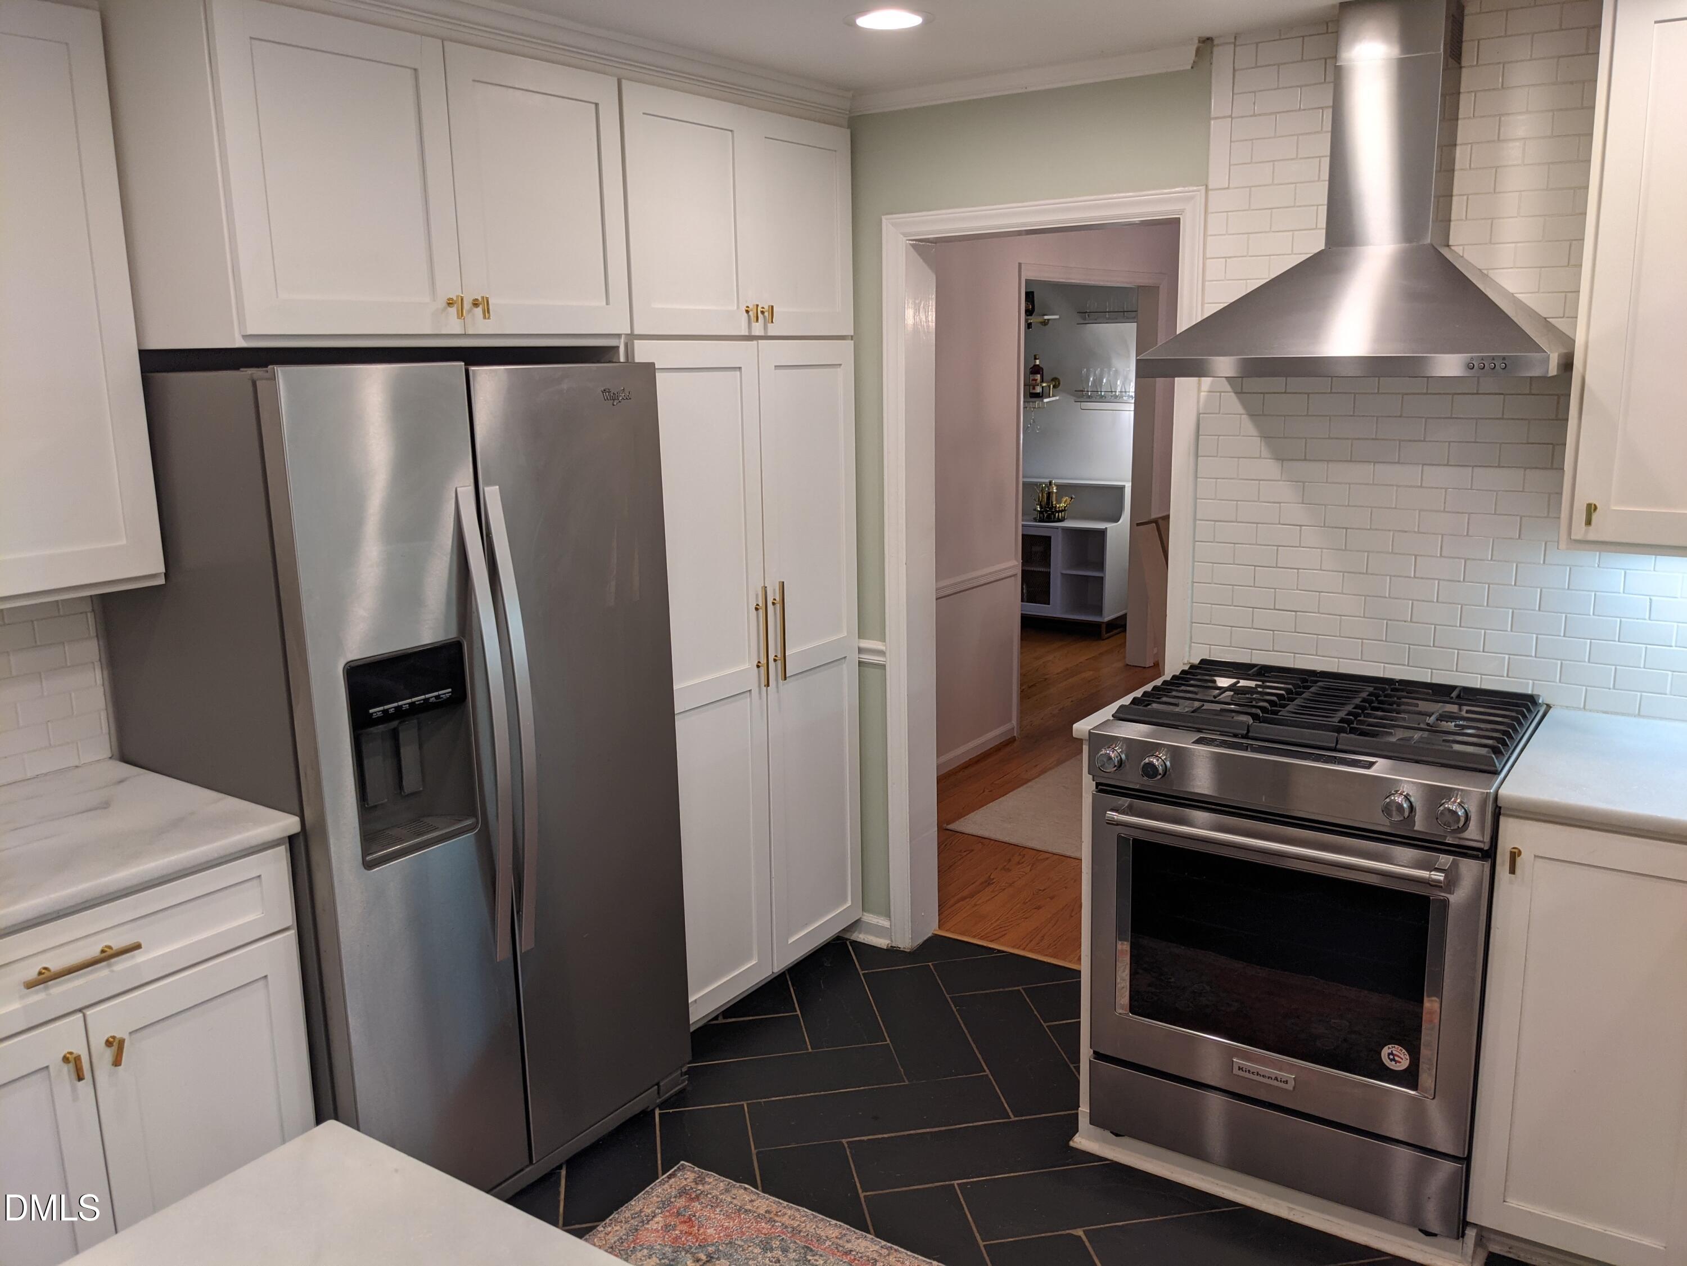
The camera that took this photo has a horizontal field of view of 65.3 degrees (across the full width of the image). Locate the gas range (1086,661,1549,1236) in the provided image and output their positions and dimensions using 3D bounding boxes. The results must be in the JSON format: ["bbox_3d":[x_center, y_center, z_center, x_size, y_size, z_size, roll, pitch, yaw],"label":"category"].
[{"bbox_3d":[1.006,0.624,2.848,0.759,0.960,0.720,7,14,34],"label":"gas range"}]

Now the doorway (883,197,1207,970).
[{"bbox_3d":[0.534,-0.056,3.576,0.895,2.117,0.180,7,14,34],"label":"doorway"}]

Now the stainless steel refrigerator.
[{"bbox_3d":[-0.895,0.316,2.821,0.733,1.759,0.905,7,14,34],"label":"stainless steel refrigerator"}]

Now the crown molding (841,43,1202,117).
[{"bbox_3d":[0.400,-1.367,3.258,0.960,0.060,0.050,7,14,34],"label":"crown molding"}]

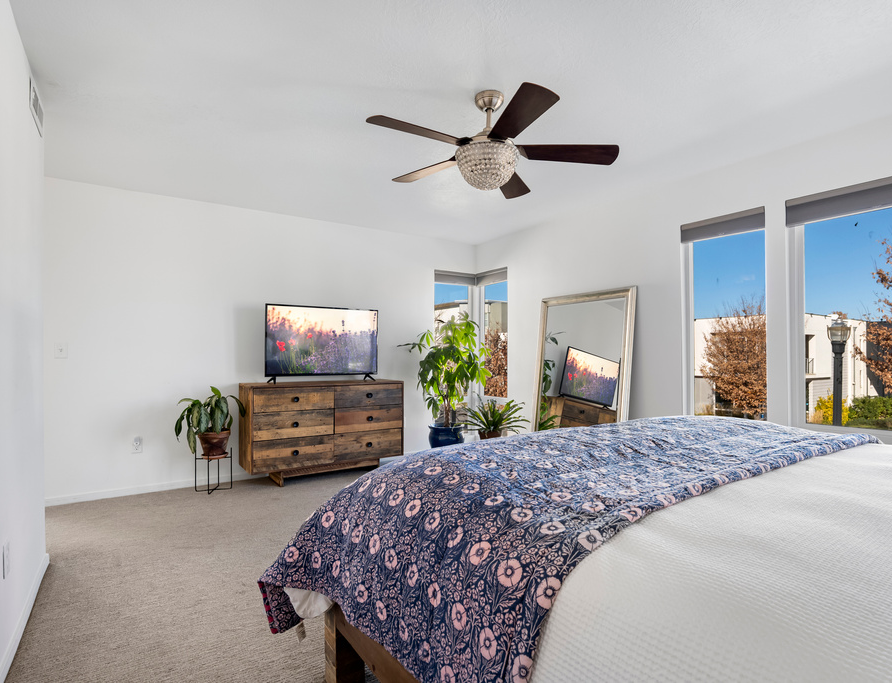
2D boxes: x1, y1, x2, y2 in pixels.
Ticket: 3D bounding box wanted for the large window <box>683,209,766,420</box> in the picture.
[{"bbox_3d":[2.017,-0.169,3.301,0.104,1.472,0.562,1,-2,-35],"label":"large window"}]

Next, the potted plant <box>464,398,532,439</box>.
[{"bbox_3d":[0.540,0.921,4.783,0.655,0.641,0.620,0,-1,6],"label":"potted plant"}]

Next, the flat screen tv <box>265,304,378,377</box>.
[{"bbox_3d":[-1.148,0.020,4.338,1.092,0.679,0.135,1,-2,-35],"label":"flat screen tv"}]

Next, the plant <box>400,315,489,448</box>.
[{"bbox_3d":[-0.007,0.469,4.897,0.913,1.541,0.780,0,-1,0],"label":"plant"}]

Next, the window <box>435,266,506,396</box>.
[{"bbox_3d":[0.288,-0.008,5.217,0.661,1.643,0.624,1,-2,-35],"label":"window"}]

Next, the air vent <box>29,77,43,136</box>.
[{"bbox_3d":[-1.957,-1.116,2.164,0.026,0.146,0.406,1,-2,-35],"label":"air vent"}]

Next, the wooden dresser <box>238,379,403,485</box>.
[{"bbox_3d":[-1.119,0.813,4.251,1.397,0.837,0.461,1,-2,-35],"label":"wooden dresser"}]

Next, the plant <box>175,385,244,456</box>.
[{"bbox_3d":[-1.919,0.656,3.687,0.527,0.552,0.480,1,-2,-27],"label":"plant"}]

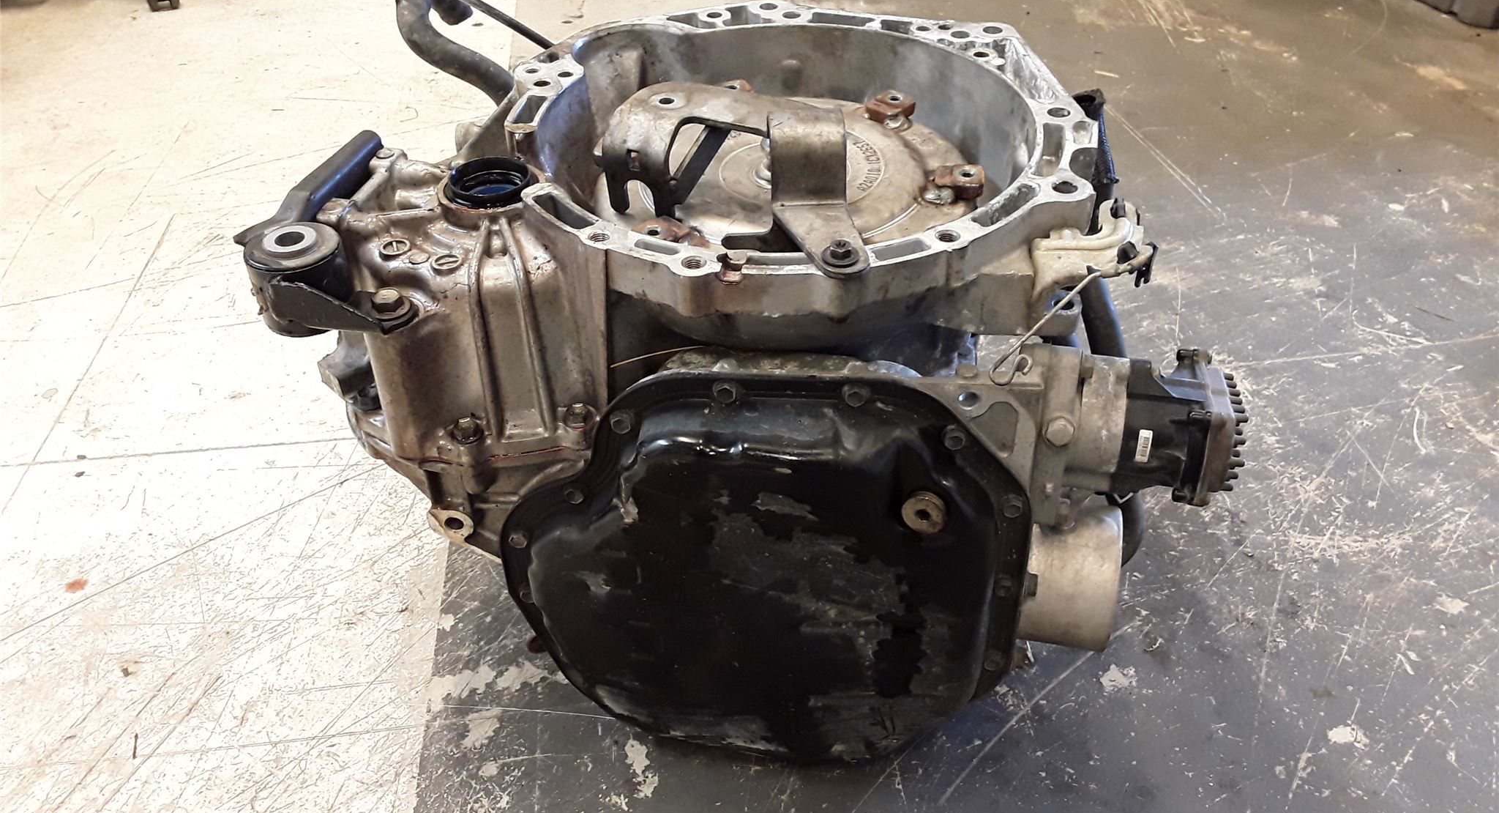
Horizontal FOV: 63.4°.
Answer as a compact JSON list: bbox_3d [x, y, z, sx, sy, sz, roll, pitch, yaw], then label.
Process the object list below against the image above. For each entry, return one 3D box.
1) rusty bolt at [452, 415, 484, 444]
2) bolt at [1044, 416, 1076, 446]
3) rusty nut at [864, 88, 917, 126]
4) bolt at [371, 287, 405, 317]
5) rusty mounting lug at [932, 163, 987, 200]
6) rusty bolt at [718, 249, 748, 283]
[{"bbox_3d":[-0.171,0.014,0.739,0.019,0.009,0.019,-2,39,1],"label":"rusty bolt"},{"bbox_3d":[0.183,0.015,0.715,0.018,0.018,0.008,5,40,9],"label":"bolt"},{"bbox_3d":[0.105,-0.225,0.910,0.024,0.011,0.032,29,49,32],"label":"rusty nut"},{"bbox_3d":[-0.219,-0.063,0.736,0.021,0.010,0.021,-2,39,1],"label":"bolt"},{"bbox_3d":[0.141,-0.152,0.820,0.033,0.011,0.022,6,40,10],"label":"rusty mounting lug"},{"bbox_3d":[-0.009,-0.080,0.692,0.016,0.015,0.016,-2,39,1],"label":"rusty bolt"}]

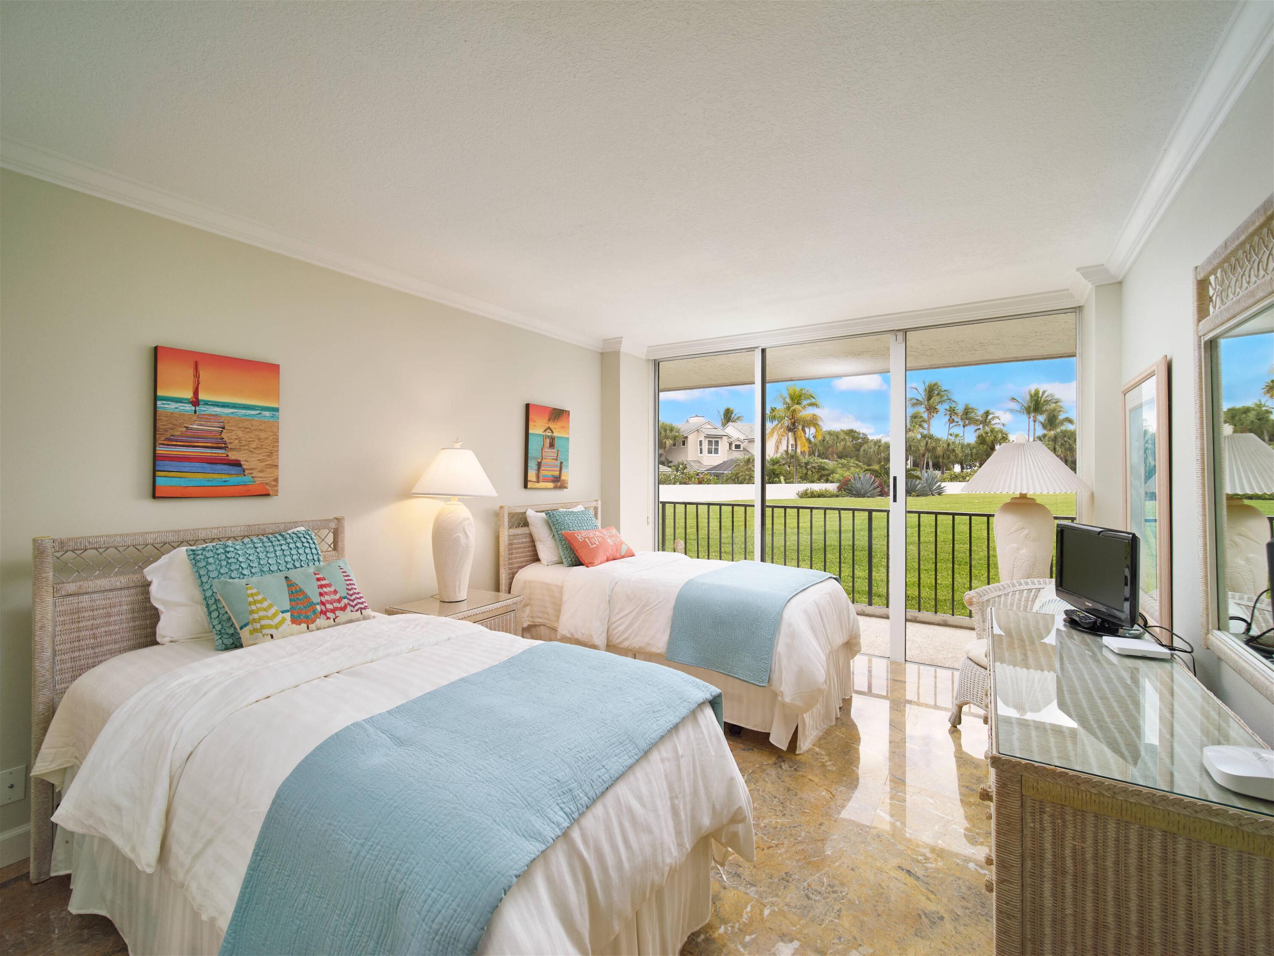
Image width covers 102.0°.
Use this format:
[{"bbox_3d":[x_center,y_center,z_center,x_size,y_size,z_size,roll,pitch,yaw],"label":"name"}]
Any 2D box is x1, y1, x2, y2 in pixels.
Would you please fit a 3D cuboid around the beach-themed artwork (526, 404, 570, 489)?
[{"bbox_3d":[-0.643,-0.218,3.748,0.036,0.590,0.405,0,0,34],"label":"beach-themed artwork"}]

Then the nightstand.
[{"bbox_3d":[-1.000,0.995,2.865,0.430,0.610,0.540,0,0,33],"label":"nightstand"}]

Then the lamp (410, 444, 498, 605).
[{"bbox_3d":[-1.030,0.235,2.890,0.485,0.900,0.485,0,0,34],"label":"lamp"}]

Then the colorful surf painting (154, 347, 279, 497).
[{"bbox_3d":[-1.760,-0.217,2.183,0.036,0.597,0.415,0,0,34],"label":"colorful surf painting"}]

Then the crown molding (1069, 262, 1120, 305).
[{"bbox_3d":[2.559,-1.072,2.906,0.200,0.090,0.480,0,0,32],"label":"crown molding"}]

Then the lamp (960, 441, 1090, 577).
[{"bbox_3d":[2.070,0.250,2.760,0.680,0.950,0.680,0,0,34],"label":"lamp"}]

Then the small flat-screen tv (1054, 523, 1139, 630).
[{"bbox_3d":[1.625,0.354,1.850,0.160,0.355,0.430,0,0,15],"label":"small flat-screen tv"}]

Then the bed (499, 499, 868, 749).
[{"bbox_3d":[0.250,0.742,3.305,2.020,1.115,1.060,0,0,31],"label":"bed"}]

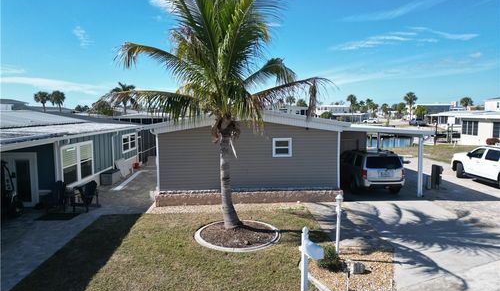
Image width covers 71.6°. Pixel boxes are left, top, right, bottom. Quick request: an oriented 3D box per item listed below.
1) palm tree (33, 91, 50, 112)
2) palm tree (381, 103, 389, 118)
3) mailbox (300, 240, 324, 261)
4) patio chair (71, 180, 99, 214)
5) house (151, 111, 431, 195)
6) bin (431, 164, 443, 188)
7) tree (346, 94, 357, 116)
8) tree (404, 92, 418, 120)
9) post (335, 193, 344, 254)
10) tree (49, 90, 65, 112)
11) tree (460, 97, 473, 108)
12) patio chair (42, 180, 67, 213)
[{"bbox_3d":[-37.237,-5.810,62.372,3.200,8.090,3.200,-1,5,0],"label":"palm tree"},{"bbox_3d":[55.239,-13.951,142.319,2.990,6.530,2.990,0,6,0],"label":"palm tree"},{"bbox_3d":[1.155,1.904,6.364,0.180,0.230,0.450,-3,6,-21],"label":"mailbox"},{"bbox_3d":[-6.294,1.926,13.127,0.820,1.000,0.750,5,7,45],"label":"patio chair"},{"bbox_3d":[1.397,-0.218,20.819,11.560,3.670,14.500,-1,5,-4],"label":"house"},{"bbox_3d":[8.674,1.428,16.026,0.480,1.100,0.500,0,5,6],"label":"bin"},{"bbox_3d":[31.161,-11.179,106.412,3.000,8.440,3.000,0,6,0],"label":"tree"},{"bbox_3d":[46.622,-11.097,100.448,3.890,9.170,3.890,0,6,0],"label":"tree"},{"bbox_3d":[2.201,1.958,8.627,0.180,1.560,0.180,-1,5,-3],"label":"post"},{"bbox_3d":[-45.609,-8.401,82.436,3.310,8.930,3.310,0,6,0],"label":"tree"},{"bbox_3d":[59.492,-9.671,95.347,3.430,7.110,3.430,0,6,0],"label":"tree"},{"bbox_3d":[-7.424,1.935,13.176,0.750,1.000,0.820,-5,7,-37],"label":"patio chair"}]

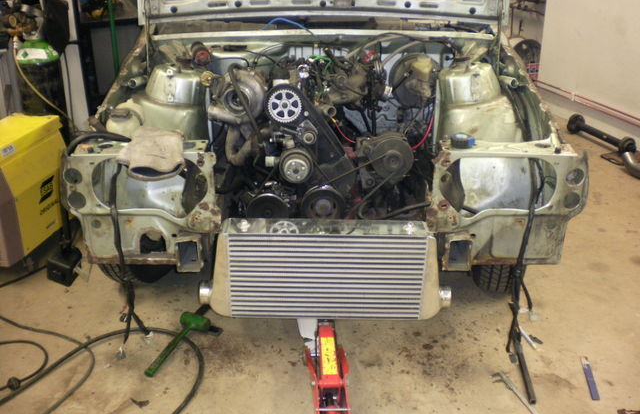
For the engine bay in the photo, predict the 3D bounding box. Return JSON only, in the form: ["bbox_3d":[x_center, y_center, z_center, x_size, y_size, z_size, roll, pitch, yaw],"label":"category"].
[{"bbox_3d":[-0.020,-0.300,2.360,1.330,0.520,0.880,0,23,0],"label":"engine bay"}]

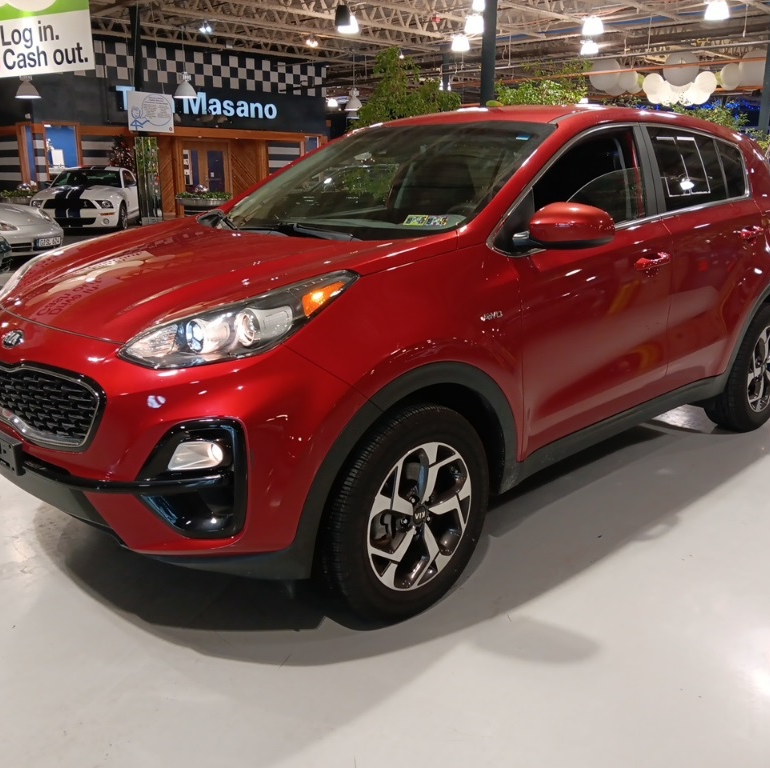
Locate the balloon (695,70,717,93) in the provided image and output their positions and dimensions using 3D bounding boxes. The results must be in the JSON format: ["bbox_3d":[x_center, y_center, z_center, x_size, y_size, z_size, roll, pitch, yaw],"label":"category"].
[{"bbox_3d":[7.816,-7.354,18.697,0.560,0.577,0.560,6,17,20],"label":"balloon"}]

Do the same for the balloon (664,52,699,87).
[{"bbox_3d":[7.181,-7.617,18.626,0.900,0.927,0.900,6,16,19],"label":"balloon"}]

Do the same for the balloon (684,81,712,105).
[{"bbox_3d":[7.649,-7.112,18.765,0.600,0.618,0.600,6,16,20],"label":"balloon"}]

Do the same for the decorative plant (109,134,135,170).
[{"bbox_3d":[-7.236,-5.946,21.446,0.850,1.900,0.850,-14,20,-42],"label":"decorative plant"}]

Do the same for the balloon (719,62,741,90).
[{"bbox_3d":[8.503,-7.557,18.900,0.550,0.640,0.550,-14,20,-42],"label":"balloon"}]

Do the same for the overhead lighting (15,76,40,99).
[{"bbox_3d":[-7.044,-5.888,15.197,0.520,0.560,0.520,-6,17,-23],"label":"overhead lighting"}]

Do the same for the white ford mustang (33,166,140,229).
[{"bbox_3d":[-6.632,-4.304,17.799,1.880,1.390,4.760,-1,16,-5],"label":"white ford mustang"}]

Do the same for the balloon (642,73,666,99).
[{"bbox_3d":[6.536,-7.278,18.721,0.570,0.587,0.570,5,16,17],"label":"balloon"}]

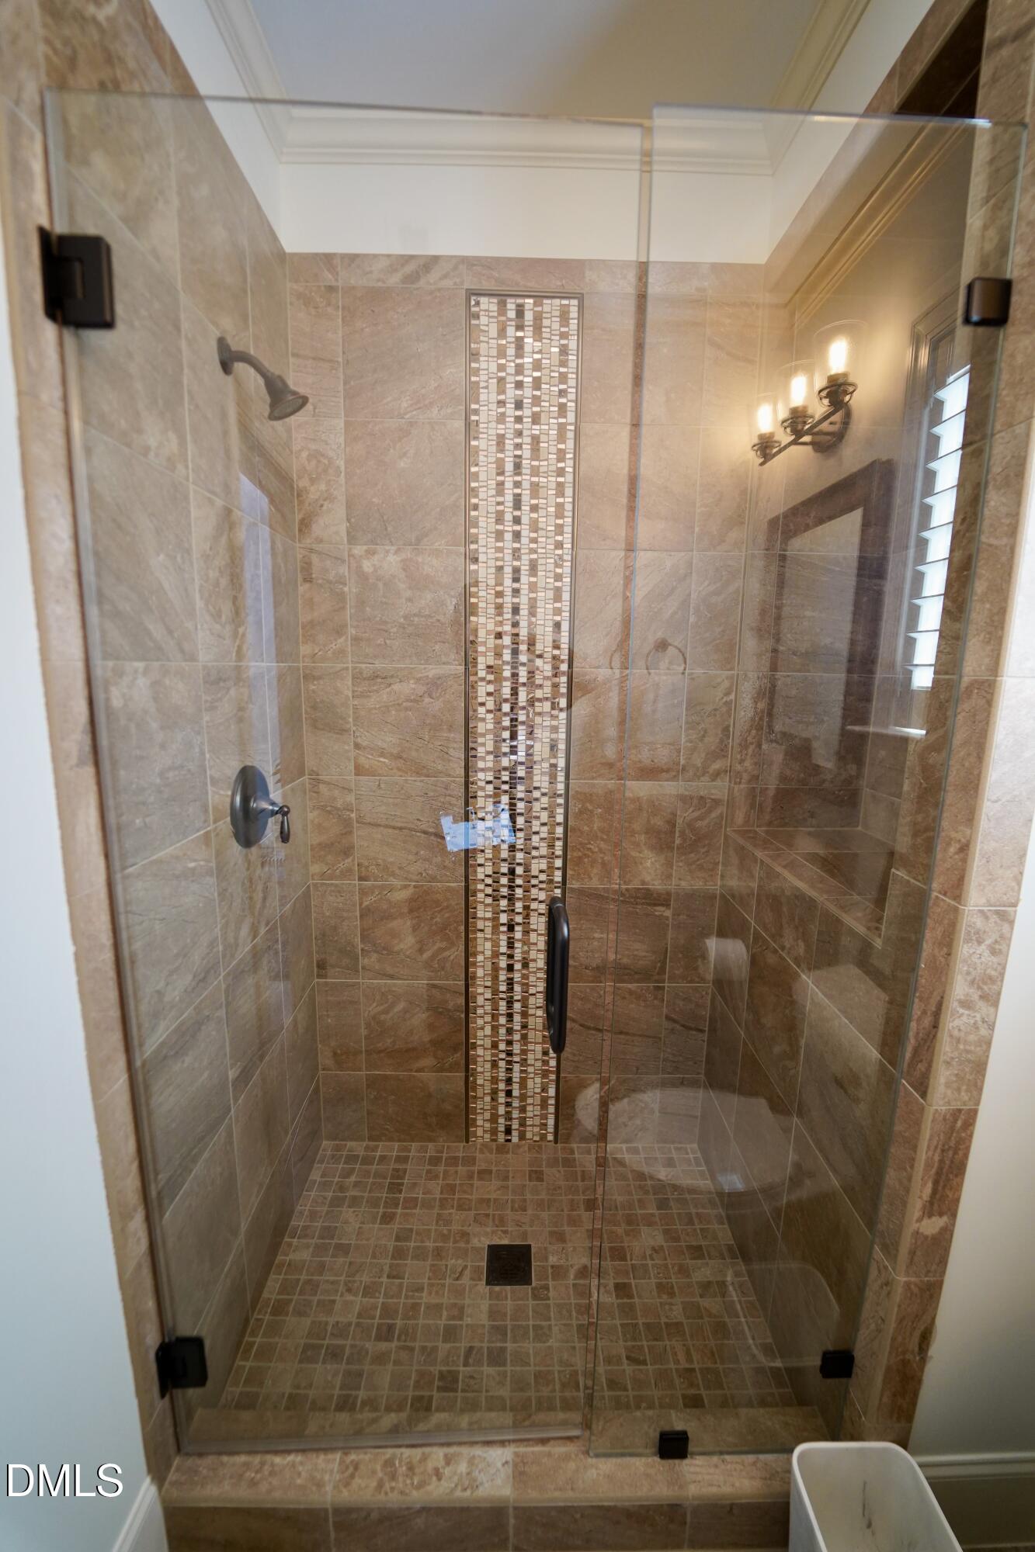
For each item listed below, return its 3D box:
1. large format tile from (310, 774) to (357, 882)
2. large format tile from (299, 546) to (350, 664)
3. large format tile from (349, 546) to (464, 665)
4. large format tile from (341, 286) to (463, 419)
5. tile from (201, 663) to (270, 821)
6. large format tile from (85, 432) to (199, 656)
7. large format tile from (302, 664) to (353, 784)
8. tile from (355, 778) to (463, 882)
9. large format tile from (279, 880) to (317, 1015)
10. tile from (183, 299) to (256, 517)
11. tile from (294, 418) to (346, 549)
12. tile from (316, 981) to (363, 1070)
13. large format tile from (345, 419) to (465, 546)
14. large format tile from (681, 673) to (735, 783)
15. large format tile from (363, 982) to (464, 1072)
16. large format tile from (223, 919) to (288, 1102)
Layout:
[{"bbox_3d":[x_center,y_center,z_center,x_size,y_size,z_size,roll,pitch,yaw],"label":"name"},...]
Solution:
[{"bbox_3d":[-0.524,0.155,1.725,0.128,0.302,0.011,1,10,-1],"label":"large format tile"},{"bbox_3d":[-0.514,-0.452,1.619,0.128,0.302,0.011,1,10,-1],"label":"large format tile"},{"bbox_3d":[-0.294,-0.448,1.621,0.303,0.302,0.011,1,10,-1],"label":"large format tile"},{"bbox_3d":[-0.284,-1.053,1.517,0.304,0.304,0.020,1,10,0],"label":"large format tile"},{"bbox_3d":[-0.590,-0.080,1.269,0.020,0.304,0.290,1,10,-1],"label":"tile"},{"bbox_3d":[-0.581,-0.334,0.939,0.020,0.304,0.267,1,10,-1],"label":"large format tile"},{"bbox_3d":[-0.522,-0.145,1.671,0.133,0.316,0.012,1,10,0],"label":"large format tile"},{"bbox_3d":[-0.306,0.156,1.724,0.306,0.304,0.012,1,10,0],"label":"tile"},{"bbox_3d":[-0.600,0.479,1.648,0.011,0.302,0.254,1,10,-1],"label":"large format tile"},{"bbox_3d":[-0.578,-0.687,1.170,0.011,0.302,0.292,1,10,-1],"label":"tile"},{"bbox_3d":[-0.509,-0.754,1.565,0.130,0.309,0.012,1,10,0],"label":"tile"},{"bbox_3d":[-0.534,0.758,1.827,0.132,0.303,0.012,1,10,0],"label":"tile"},{"bbox_3d":[-0.289,-0.753,1.567,0.307,0.305,0.012,1,10,0],"label":"large format tile"},{"bbox_3d":[0.527,-0.132,1.677,0.131,0.304,0.020,1,10,0],"label":"large format tile"},{"bbox_3d":[-0.314,0.764,1.833,0.303,0.302,0.011,1,10,-1],"label":"large format tile"},{"bbox_3d":[-0.598,0.517,1.382,0.012,0.304,0.292,1,10,0],"label":"large format tile"}]

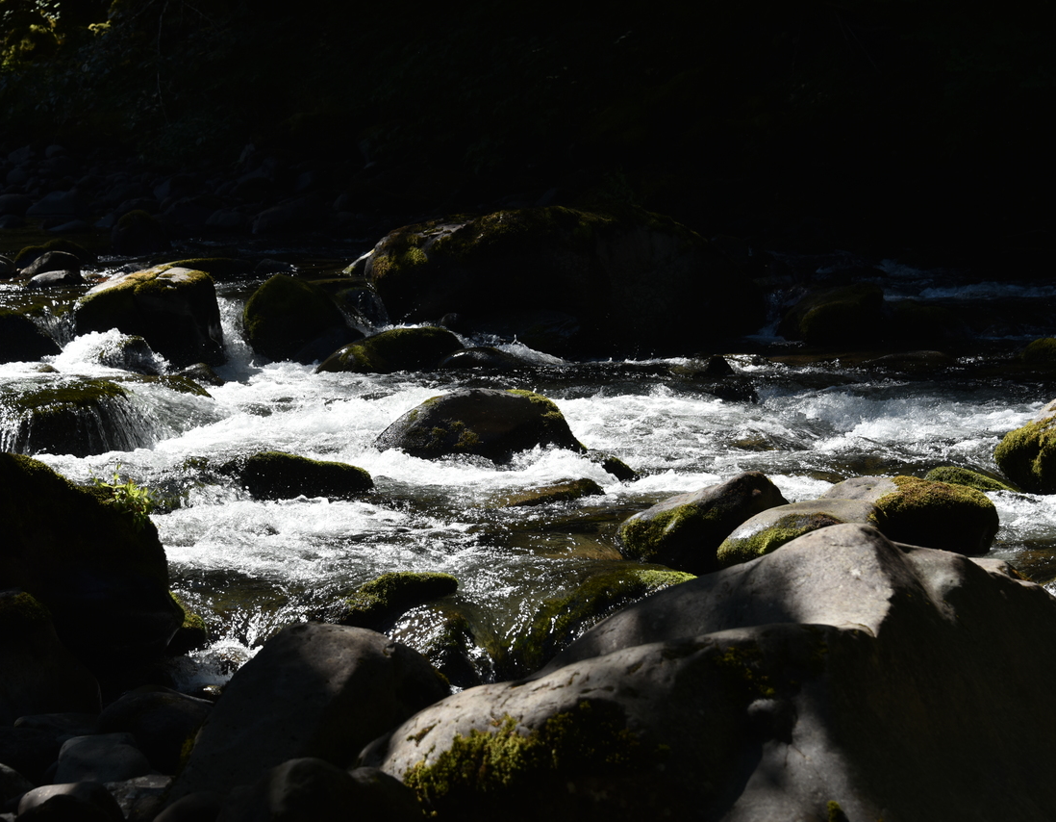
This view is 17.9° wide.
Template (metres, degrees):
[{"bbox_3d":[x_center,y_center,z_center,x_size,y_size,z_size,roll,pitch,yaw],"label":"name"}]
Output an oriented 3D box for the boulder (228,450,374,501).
[{"bbox_3d":[-1.045,0.298,15.400,0.680,0.230,0.463,0,8,0],"label":"boulder"}]

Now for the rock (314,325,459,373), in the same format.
[{"bbox_3d":[-0.768,-0.338,18.525,0.797,0.267,0.500,0,8,0],"label":"rock"}]

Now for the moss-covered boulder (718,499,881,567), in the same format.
[{"bbox_3d":[1.016,0.471,12.577,0.613,0.294,0.460,0,8,0],"label":"moss-covered boulder"}]

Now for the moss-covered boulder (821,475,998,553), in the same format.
[{"bbox_3d":[1.627,0.437,14.300,0.755,0.337,0.566,0,8,0],"label":"moss-covered boulder"}]

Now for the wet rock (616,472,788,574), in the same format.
[{"bbox_3d":[0.724,0.465,13.900,0.710,0.402,0.568,0,8,0],"label":"wet rock"}]

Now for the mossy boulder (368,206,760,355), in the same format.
[{"bbox_3d":[0.213,-0.771,19.828,2.356,0.891,1.450,0,8,0],"label":"mossy boulder"}]

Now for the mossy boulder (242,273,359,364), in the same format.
[{"bbox_3d":[-1.294,-0.522,19.063,0.667,0.526,0.550,0,8,0],"label":"mossy boulder"}]

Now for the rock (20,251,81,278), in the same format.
[{"bbox_3d":[-2.955,-0.908,20.743,0.369,0.170,0.270,0,8,0],"label":"rock"}]

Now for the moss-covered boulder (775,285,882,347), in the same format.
[{"bbox_3d":[1.793,-0.567,19.871,0.639,0.384,0.500,0,8,0],"label":"moss-covered boulder"}]

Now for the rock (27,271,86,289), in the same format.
[{"bbox_3d":[-3.096,-0.862,22.000,0.391,0.133,0.293,0,8,0],"label":"rock"}]

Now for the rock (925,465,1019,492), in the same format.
[{"bbox_3d":[2.057,0.320,15.600,0.461,0.138,0.345,0,8,0],"label":"rock"}]

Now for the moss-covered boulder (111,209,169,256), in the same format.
[{"bbox_3d":[-2.589,-1.190,22.359,0.385,0.329,0.360,0,8,0],"label":"moss-covered boulder"}]

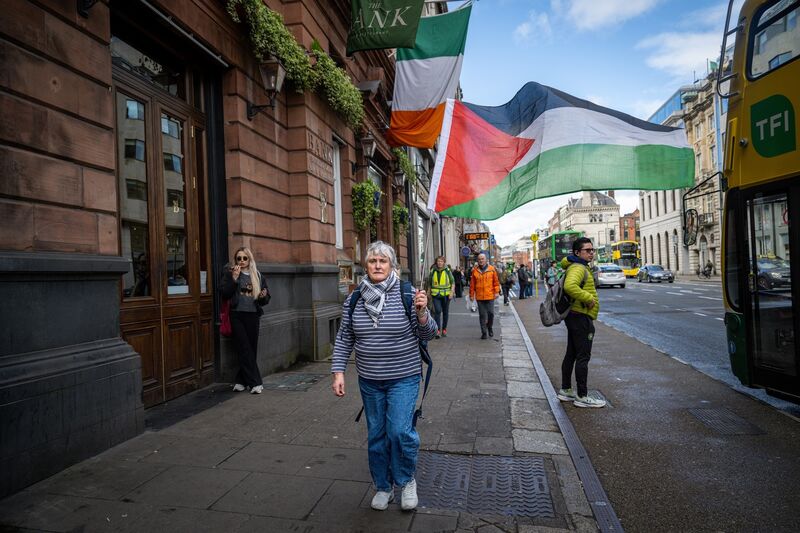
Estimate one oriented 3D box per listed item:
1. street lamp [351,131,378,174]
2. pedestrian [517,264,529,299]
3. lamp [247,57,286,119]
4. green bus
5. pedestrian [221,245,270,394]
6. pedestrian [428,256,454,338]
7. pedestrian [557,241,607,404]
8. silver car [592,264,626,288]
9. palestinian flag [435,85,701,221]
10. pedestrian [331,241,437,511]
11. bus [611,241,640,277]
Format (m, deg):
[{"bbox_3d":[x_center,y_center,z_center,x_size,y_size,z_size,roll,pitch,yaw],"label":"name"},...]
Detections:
[{"bbox_3d":[-0.749,-2.363,11.100,0.480,0.880,0.340,-3,-1,10],"label":"street lamp"},{"bbox_3d":[6.257,0.783,27.300,0.400,1.760,0.520,-1,-2,-42],"label":"pedestrian"},{"bbox_3d":[-1.815,-2.462,7.224,0.480,0.880,0.340,-3,-1,10],"label":"lamp"},{"bbox_3d":[13.971,-0.420,46.401,2.550,4.300,11.000,-3,-1,10],"label":"green bus"},{"bbox_3d":[-1.762,0.615,6.100,0.560,1.670,0.420,-2,-1,-8],"label":"pedestrian"},{"bbox_3d":[0.852,0.634,10.900,0.540,1.680,0.420,-2,-1,10],"label":"pedestrian"},{"bbox_3d":[1.896,0.565,5.570,0.480,1.720,0.520,-3,-1,17],"label":"pedestrian"},{"bbox_3d":[13.950,0.660,36.300,1.760,1.490,4.460,-2,-1,10],"label":"silver car"},{"bbox_3d":[0.885,-0.690,3.120,1.470,0.800,0.380,-2,-1,12],"label":"palestinian flag"},{"bbox_3d":[-0.093,0.658,3.371,0.630,1.620,0.450,-3,-1,4],"label":"pedestrian"},{"bbox_3d":[28.852,-0.690,69.911,2.550,4.300,11.000,-3,-1,10],"label":"bus"}]

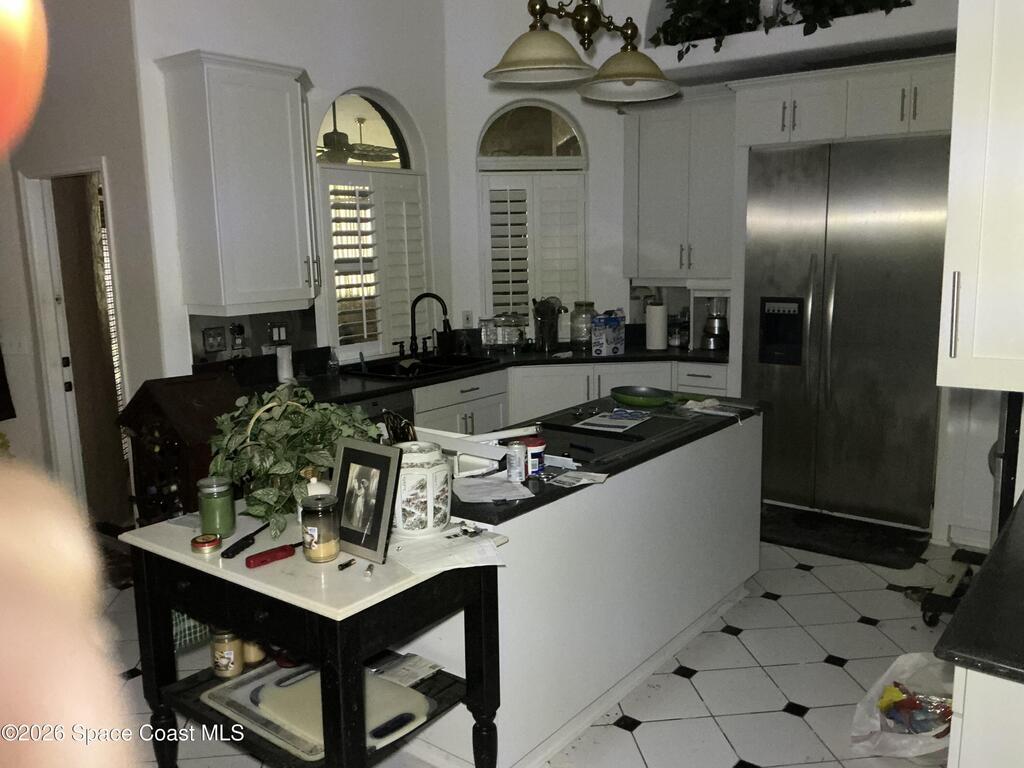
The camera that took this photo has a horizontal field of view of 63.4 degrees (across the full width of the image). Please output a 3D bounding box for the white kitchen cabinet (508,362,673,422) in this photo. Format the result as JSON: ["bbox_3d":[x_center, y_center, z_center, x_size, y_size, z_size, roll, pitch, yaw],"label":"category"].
[{"bbox_3d":[0.504,0.232,5.726,1.071,0.820,0.580,-2,9,-4],"label":"white kitchen cabinet"}]

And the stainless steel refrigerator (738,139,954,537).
[{"bbox_3d":[2.024,-0.307,4.910,1.095,2.132,0.700,6,12,39],"label":"stainless steel refrigerator"}]

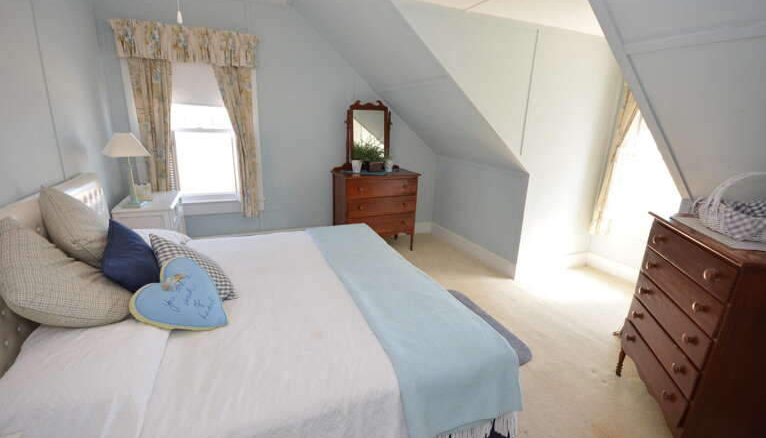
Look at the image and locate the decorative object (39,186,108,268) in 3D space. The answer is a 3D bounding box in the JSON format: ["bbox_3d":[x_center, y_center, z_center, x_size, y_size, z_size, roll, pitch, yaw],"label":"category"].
[{"bbox_3d":[-1.539,0.080,1.693,0.184,0.444,0.444,-31,54,-13],"label":"decorative object"}]

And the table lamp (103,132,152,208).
[{"bbox_3d":[-2.036,-0.388,2.578,0.275,0.589,0.275,-5,18,-24],"label":"table lamp"}]

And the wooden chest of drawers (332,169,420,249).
[{"bbox_3d":[-0.096,-0.083,3.994,0.979,0.979,0.444,-5,18,-24],"label":"wooden chest of drawers"}]

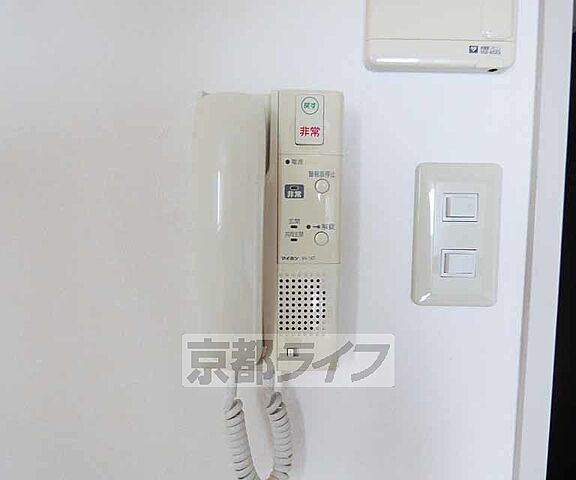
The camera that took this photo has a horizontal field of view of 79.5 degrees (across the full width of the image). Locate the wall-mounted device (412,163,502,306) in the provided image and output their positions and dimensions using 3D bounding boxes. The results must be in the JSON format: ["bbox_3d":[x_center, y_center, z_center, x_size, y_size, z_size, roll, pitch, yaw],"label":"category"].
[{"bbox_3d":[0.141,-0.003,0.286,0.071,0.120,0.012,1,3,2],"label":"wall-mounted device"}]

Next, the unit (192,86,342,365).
[{"bbox_3d":[-0.014,-0.004,0.257,0.105,0.208,0.062,0,3,-2],"label":"unit"}]

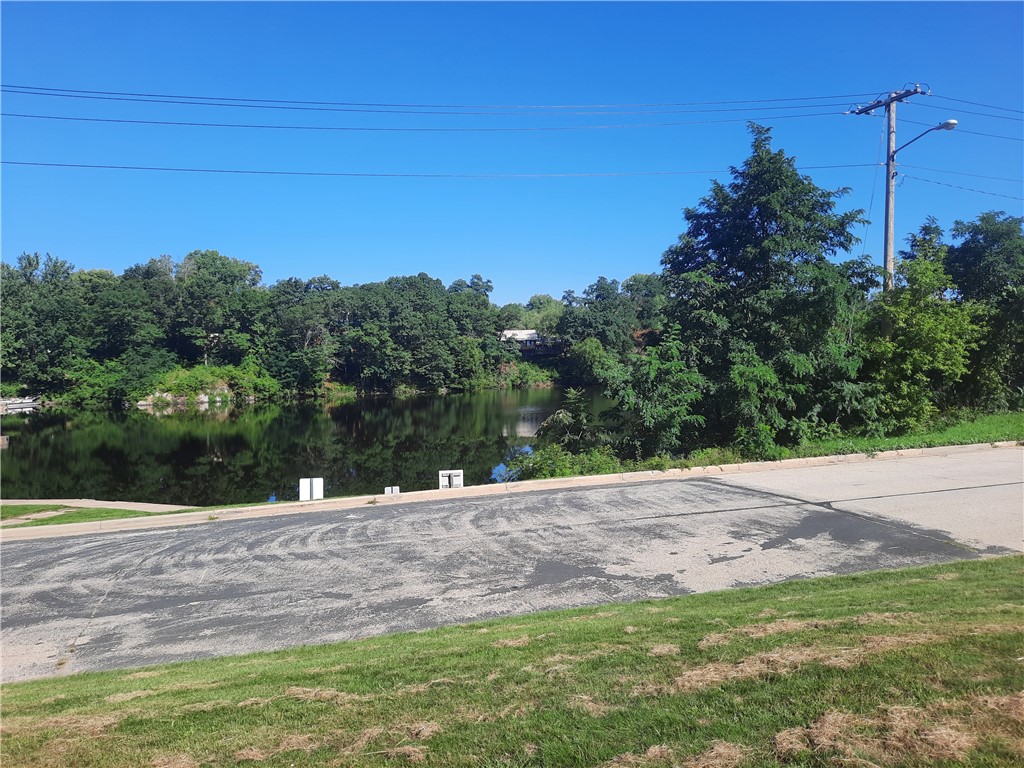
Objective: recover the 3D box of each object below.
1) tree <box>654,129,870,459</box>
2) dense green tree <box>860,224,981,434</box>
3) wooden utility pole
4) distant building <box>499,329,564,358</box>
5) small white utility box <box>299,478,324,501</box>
[{"bbox_3d":[7.273,-2.722,21.300,5.700,9.200,5.400,1,2,16],"label":"tree"},{"bbox_3d":[12.705,-1.726,23.000,3.600,6.400,3.600,1,2,30],"label":"dense green tree"},{"bbox_3d":[12.234,-4.073,24.000,0.400,10.900,2.400,-1,2,-26],"label":"wooden utility pole"},{"bbox_3d":[3.692,-7.667,140.000,12.300,5.800,8.500,0,2,0],"label":"distant building"},{"bbox_3d":[-4.013,2.116,14.800,0.480,0.450,0.280,0,2,-13],"label":"small white utility box"}]

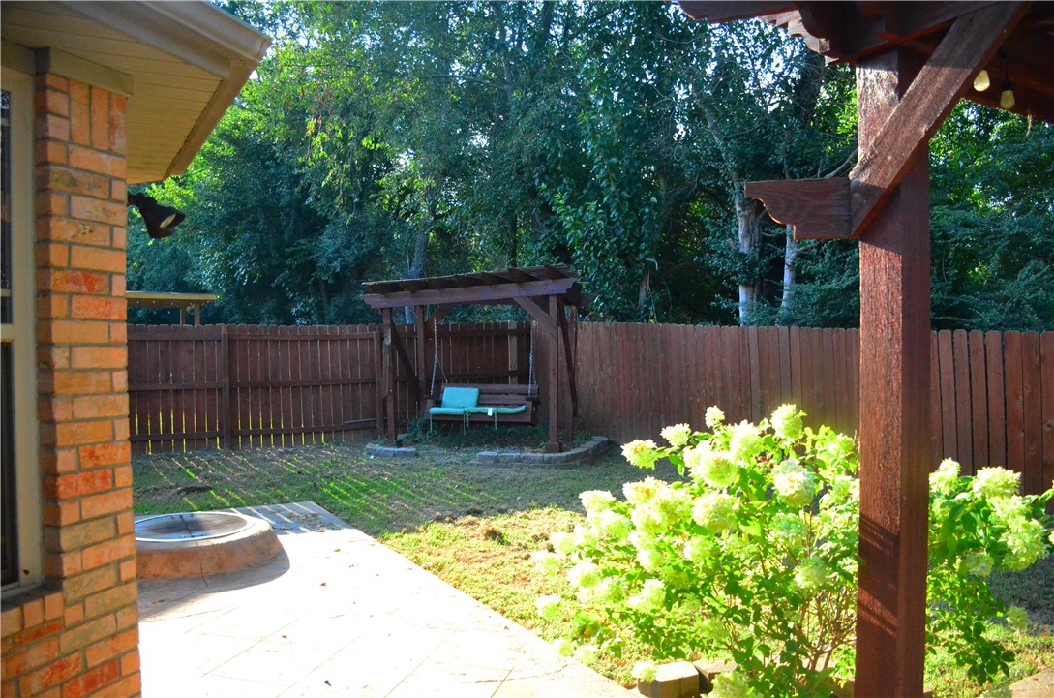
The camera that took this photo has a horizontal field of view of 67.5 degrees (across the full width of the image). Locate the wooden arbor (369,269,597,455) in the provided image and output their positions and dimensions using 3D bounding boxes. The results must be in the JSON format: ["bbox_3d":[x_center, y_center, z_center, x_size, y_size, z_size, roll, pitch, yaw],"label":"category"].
[{"bbox_3d":[-0.660,0.134,11.500,3.050,2.420,1.650,0,1,18],"label":"wooden arbor"}]

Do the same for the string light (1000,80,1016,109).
[{"bbox_3d":[1.708,-0.900,2.800,0.052,0.110,0.052,-1,2,-32],"label":"string light"}]

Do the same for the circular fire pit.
[{"bbox_3d":[-2.467,1.428,5.896,1.280,0.210,1.280,-1,1,0],"label":"circular fire pit"}]

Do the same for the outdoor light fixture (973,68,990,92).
[{"bbox_3d":[1.496,-0.887,2.600,0.050,0.075,0.050,-1,2,-32],"label":"outdoor light fixture"}]

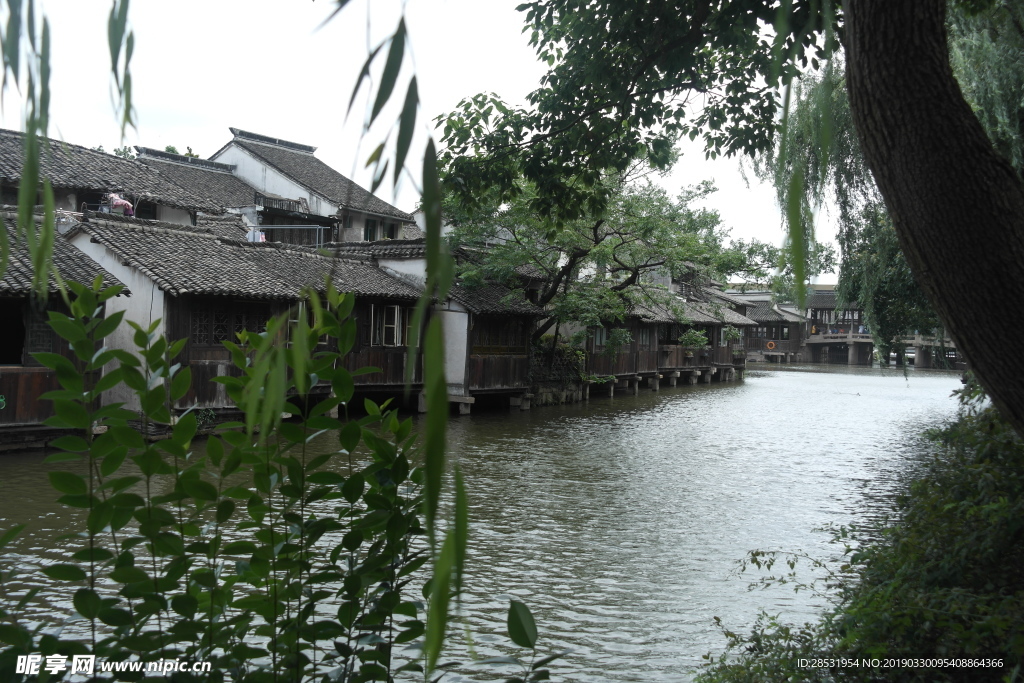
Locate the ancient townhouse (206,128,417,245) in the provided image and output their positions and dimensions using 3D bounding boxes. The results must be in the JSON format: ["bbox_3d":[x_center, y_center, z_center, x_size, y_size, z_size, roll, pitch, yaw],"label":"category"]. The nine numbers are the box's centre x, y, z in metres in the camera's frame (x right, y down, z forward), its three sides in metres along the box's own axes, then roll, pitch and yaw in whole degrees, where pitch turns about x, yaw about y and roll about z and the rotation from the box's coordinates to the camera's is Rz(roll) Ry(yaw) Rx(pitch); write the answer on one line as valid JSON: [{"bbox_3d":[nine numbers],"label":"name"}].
[{"bbox_3d":[-9.100,-3.700,42.600,9.600,9.000,5.600,0,0,30],"label":"ancient townhouse"}]

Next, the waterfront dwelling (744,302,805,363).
[{"bbox_3d":[24.800,-0.800,99.500,6.600,5.800,6.000,0,0,0],"label":"waterfront dwelling"}]

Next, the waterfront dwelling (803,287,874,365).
[{"bbox_3d":[31.600,-1.500,98.000,7.400,7.300,6.000,0,0,6],"label":"waterfront dwelling"}]

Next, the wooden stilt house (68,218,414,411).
[{"bbox_3d":[-7.400,-0.700,28.700,6.200,4.600,10.500,0,0,30],"label":"wooden stilt house"}]

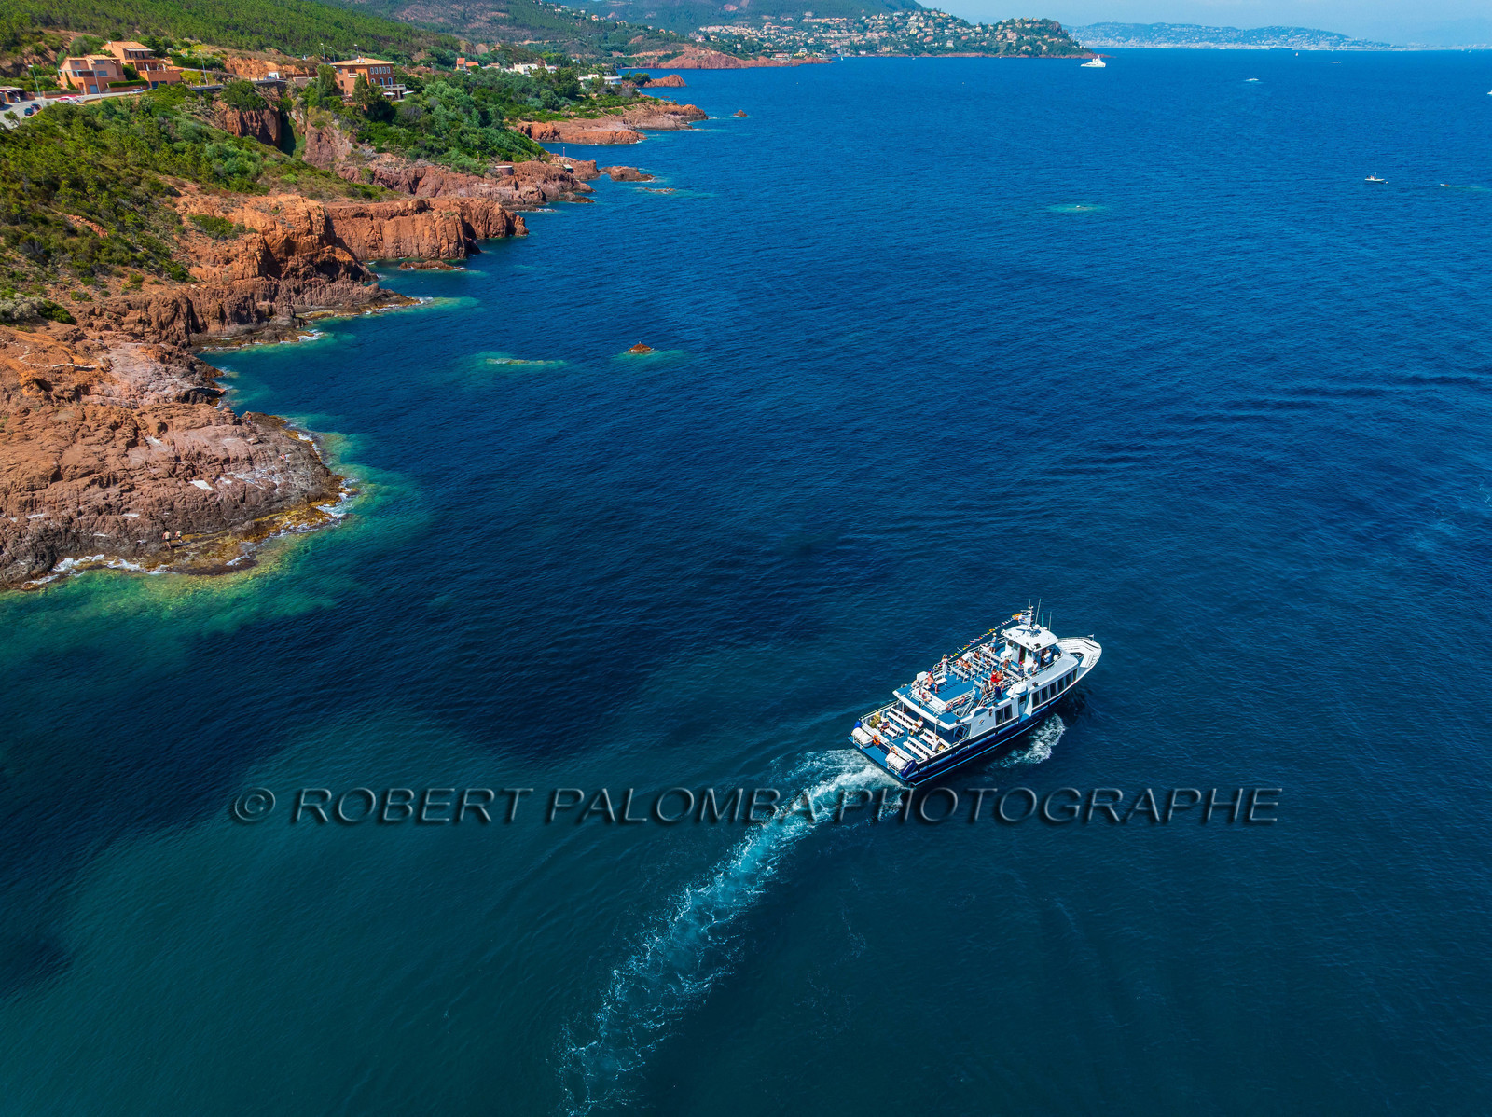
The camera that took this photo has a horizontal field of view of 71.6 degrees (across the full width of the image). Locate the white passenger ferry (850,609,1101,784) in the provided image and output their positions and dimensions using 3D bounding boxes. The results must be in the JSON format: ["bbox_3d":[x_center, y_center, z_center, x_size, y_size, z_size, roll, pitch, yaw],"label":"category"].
[{"bbox_3d":[19.259,8.503,79.412,24.000,8.100,6.600,-17,31,-31],"label":"white passenger ferry"}]

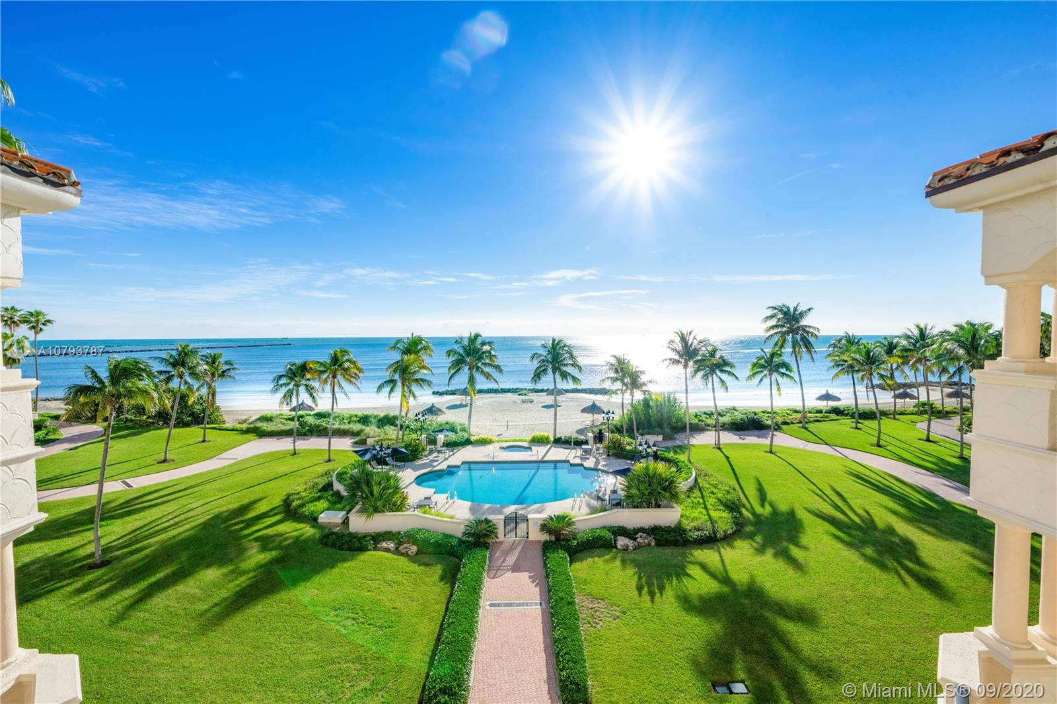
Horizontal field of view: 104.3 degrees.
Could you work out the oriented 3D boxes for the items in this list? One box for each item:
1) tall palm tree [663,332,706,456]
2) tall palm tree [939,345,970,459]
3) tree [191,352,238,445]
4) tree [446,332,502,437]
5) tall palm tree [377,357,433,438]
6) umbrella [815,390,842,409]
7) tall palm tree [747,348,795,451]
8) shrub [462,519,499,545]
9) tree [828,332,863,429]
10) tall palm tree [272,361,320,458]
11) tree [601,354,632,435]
[{"bbox_3d":[14.651,4.066,38.446,3.735,12.132,3.623,0,2,22],"label":"tall palm tree"},{"bbox_3d":[40.143,4.538,38.197,3.800,10.600,3.800,0,2,0],"label":"tall palm tree"},{"bbox_3d":[-31.064,4.430,40.694,4.820,9.030,4.680,0,2,0],"label":"tree"},{"bbox_3d":[-5.397,3.403,41.016,5.600,10.750,5.430,0,2,0],"label":"tree"},{"bbox_3d":[-11.541,4.686,38.431,5.250,8.450,5.090,0,2,0],"label":"tall palm tree"},{"bbox_3d":[44.860,7.329,61.539,3.244,3.300,3.244,1,3,36],"label":"umbrella"},{"bbox_3d":[23.985,4.707,40.868,4.228,10.564,4.102,1,2,31],"label":"tall palm tree"},{"bbox_3d":[-2.641,9.846,22.402,2.000,1.620,2.000,0,2,0],"label":"shrub"},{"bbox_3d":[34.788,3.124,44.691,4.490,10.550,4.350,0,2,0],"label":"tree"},{"bbox_3d":[-20.565,4.887,36.176,4.140,8.330,4.020,0,2,0],"label":"tall palm tree"},{"bbox_3d":[10.086,4.941,45.752,4.500,9.500,4.500,0,2,0],"label":"tree"}]

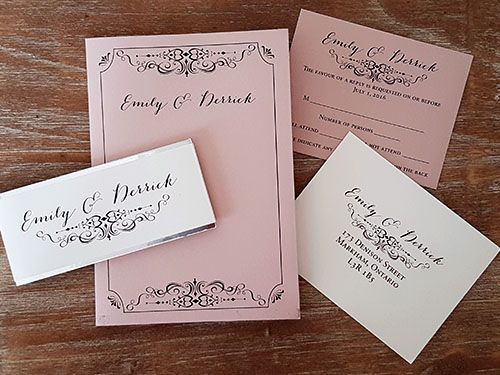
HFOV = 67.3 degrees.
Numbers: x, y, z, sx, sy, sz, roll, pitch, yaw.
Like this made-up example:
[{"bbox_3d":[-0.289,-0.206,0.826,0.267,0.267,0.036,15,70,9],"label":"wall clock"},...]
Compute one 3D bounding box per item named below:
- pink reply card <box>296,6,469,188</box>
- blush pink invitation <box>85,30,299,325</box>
[{"bbox_3d":[0.078,-0.058,0.245,0.117,0.001,0.090,16,90,1],"label":"pink reply card"},{"bbox_3d":[-0.037,-0.006,0.247,0.133,0.003,0.189,-2,89,0],"label":"blush pink invitation"}]

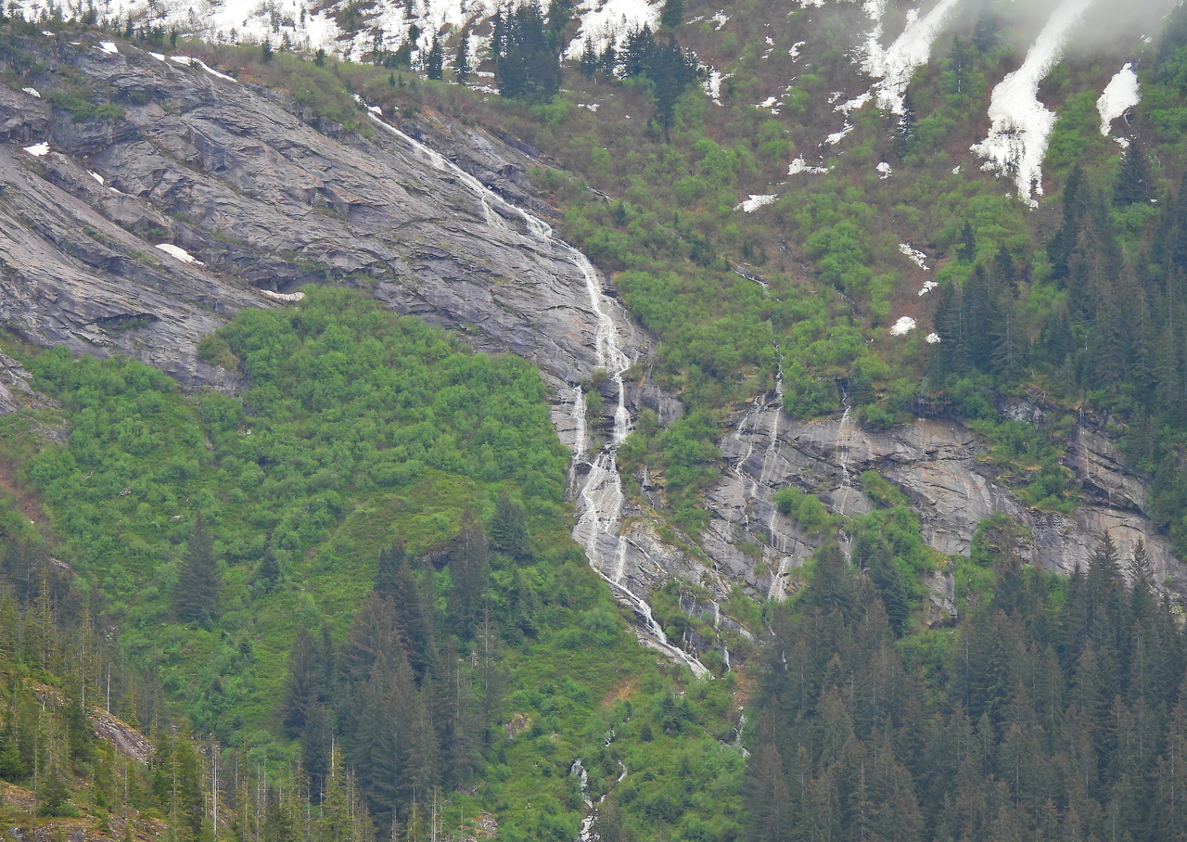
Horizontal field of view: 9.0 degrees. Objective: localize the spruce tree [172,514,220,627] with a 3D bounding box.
[{"bbox_3d":[-71.110,26.800,1350.000,8.300,19.830,8.300,0,-10,0],"label":"spruce tree"}]

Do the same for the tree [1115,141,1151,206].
[{"bbox_3d":[117.940,-54.050,1650.000,7.710,13.740,7.710,0,-10,0],"label":"tree"}]

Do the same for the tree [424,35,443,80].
[{"bbox_3d":[-38.590,-87.590,1820.000,4.920,10.470,4.920,0,-10,0],"label":"tree"}]

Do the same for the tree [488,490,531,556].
[{"bbox_3d":[-15.750,19.190,1400.000,7.570,11.560,7.570,0,-10,0],"label":"tree"}]

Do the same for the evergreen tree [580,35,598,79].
[{"bbox_3d":[-1.230,-87.590,1820.000,4.470,10.510,4.470,0,-10,0],"label":"evergreen tree"}]

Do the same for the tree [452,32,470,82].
[{"bbox_3d":[-31.880,-87.810,1820.000,4.030,12.820,4.030,0,-10,0],"label":"tree"}]

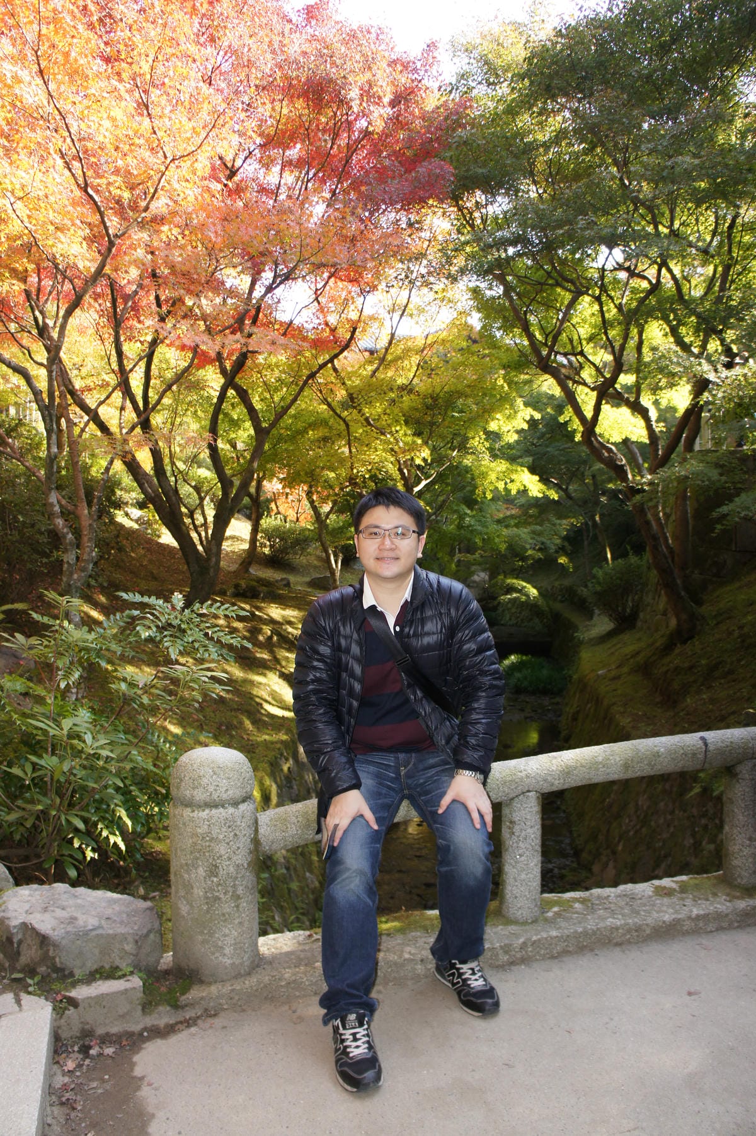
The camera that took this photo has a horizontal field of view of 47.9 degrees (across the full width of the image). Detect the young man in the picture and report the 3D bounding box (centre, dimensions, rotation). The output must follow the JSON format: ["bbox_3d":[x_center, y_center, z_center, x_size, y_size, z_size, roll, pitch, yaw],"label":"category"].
[{"bbox_3d":[0.090,0.498,2.277,0.600,1.420,0.710,-1,5,-10],"label":"young man"}]

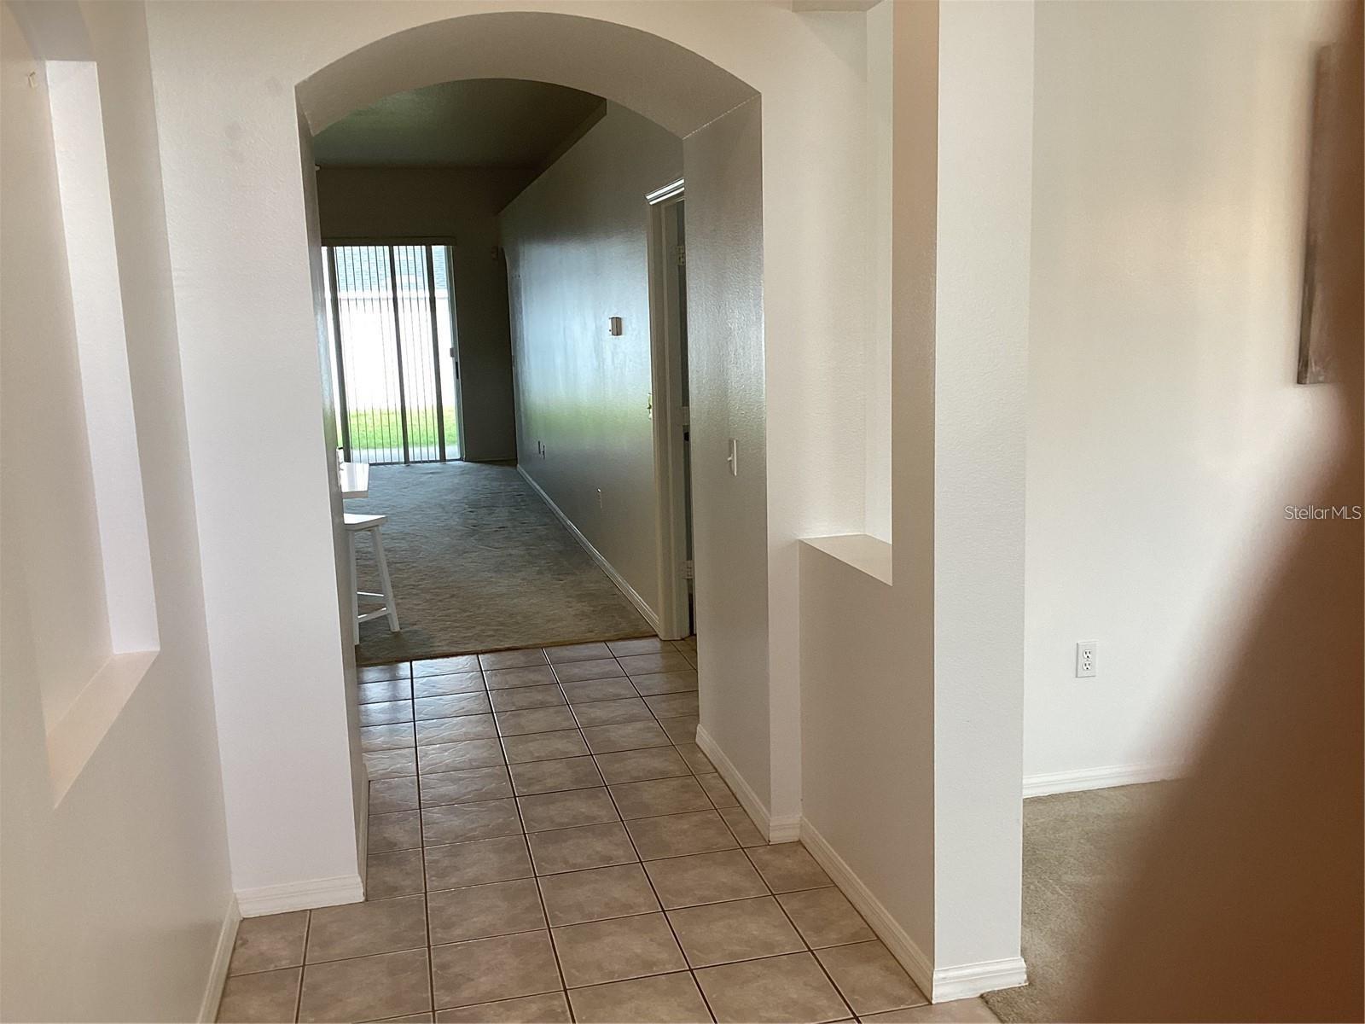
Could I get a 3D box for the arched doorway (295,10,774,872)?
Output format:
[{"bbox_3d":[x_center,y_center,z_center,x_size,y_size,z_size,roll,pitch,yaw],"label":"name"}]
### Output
[{"bbox_3d":[-0.460,-0.196,3.789,1.197,2.365,0.930,-4,10,-13],"label":"arched doorway"}]

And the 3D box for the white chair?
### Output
[{"bbox_3d":[-1.718,0.330,6.249,0.420,0.610,0.320,3,11,30],"label":"white chair"}]

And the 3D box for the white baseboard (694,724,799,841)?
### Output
[{"bbox_3d":[0.201,0.884,4.114,0.095,0.082,0.930,-4,10,-13],"label":"white baseboard"}]

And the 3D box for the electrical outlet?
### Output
[{"bbox_3d":[1.293,0.473,3.910,0.071,0.116,0.010,-4,10,-13],"label":"electrical outlet"}]

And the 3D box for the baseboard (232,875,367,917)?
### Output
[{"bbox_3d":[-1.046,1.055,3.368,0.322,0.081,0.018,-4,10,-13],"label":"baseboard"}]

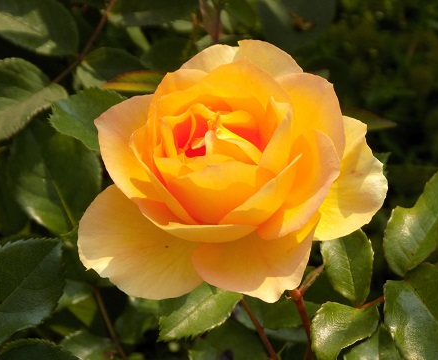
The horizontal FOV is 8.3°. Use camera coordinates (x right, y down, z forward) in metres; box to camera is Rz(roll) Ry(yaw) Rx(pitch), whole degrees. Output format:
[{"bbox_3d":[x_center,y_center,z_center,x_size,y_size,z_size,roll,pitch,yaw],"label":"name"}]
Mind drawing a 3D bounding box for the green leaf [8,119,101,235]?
[{"bbox_3d":[-0.060,-0.002,1.085,0.031,0.044,0.010,-23,-9,-11],"label":"green leaf"}]

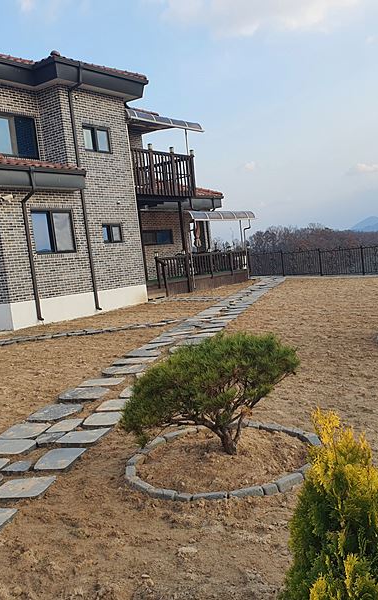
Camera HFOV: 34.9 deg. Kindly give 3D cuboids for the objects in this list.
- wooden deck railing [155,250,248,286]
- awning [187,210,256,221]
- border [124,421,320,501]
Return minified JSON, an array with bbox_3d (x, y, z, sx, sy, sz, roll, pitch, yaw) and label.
[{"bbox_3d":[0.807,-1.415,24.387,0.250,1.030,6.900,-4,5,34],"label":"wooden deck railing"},{"bbox_3d":[1.088,-3.625,26.345,1.650,0.460,5.400,-4,5,34],"label":"awning"},{"bbox_3d":[0.244,1.080,4.216,1.373,0.100,1.373,-6,4,2],"label":"border"}]

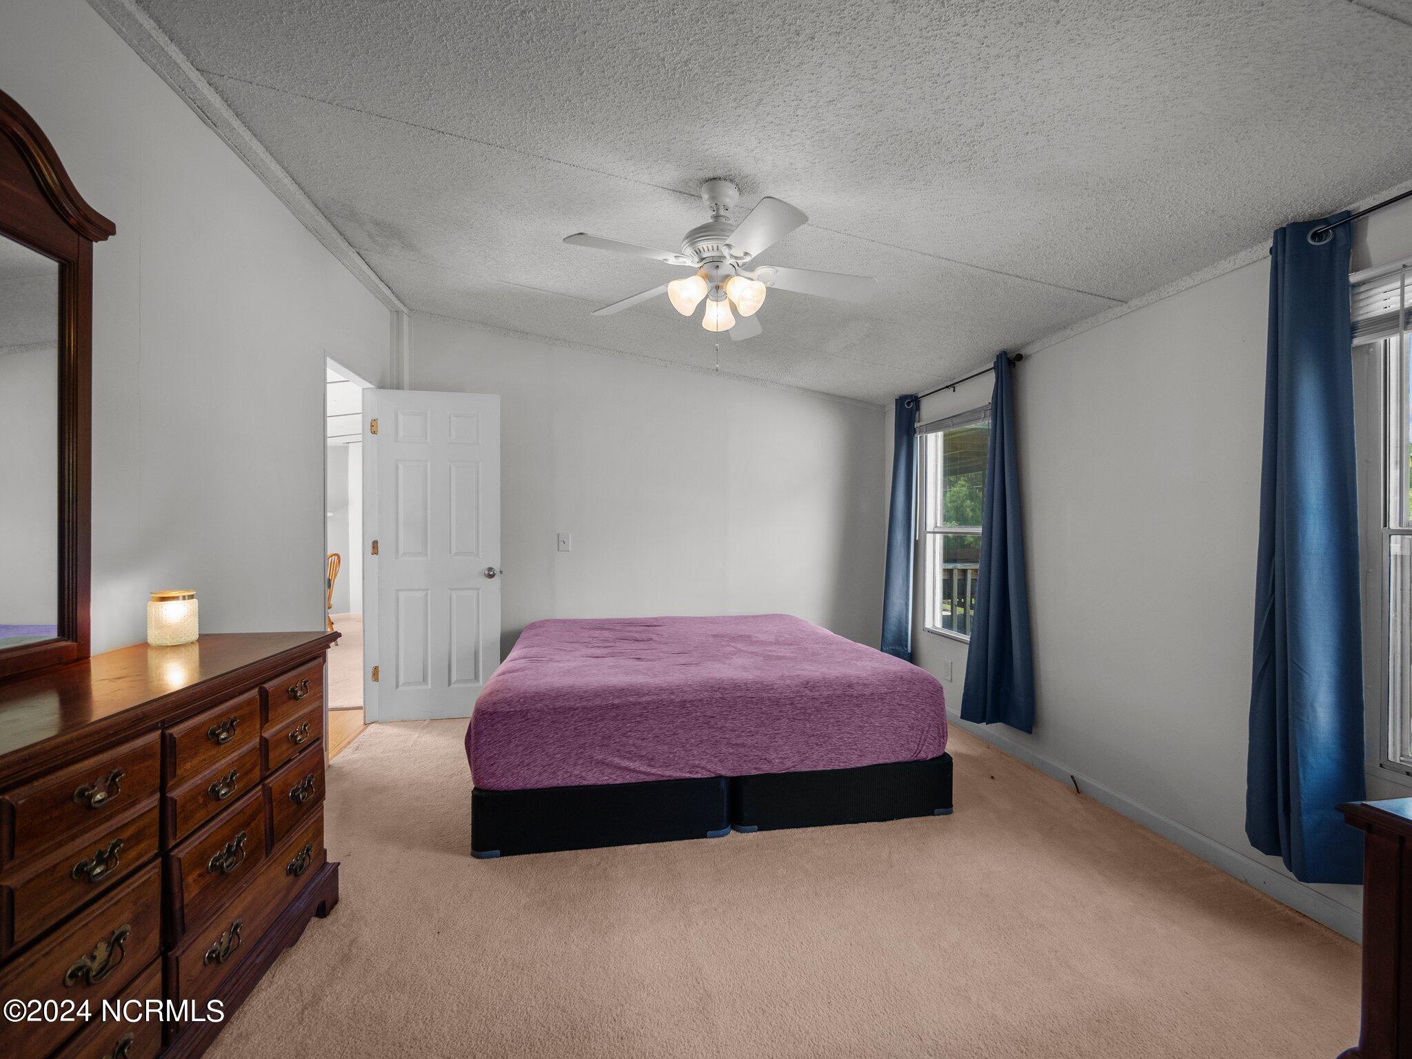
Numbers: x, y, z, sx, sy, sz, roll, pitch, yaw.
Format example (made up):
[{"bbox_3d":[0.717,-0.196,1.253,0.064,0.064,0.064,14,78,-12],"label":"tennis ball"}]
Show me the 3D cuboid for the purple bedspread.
[{"bbox_3d":[-0.066,0.775,3.122,1.900,0.370,1.740,0,0,-10],"label":"purple bedspread"}]

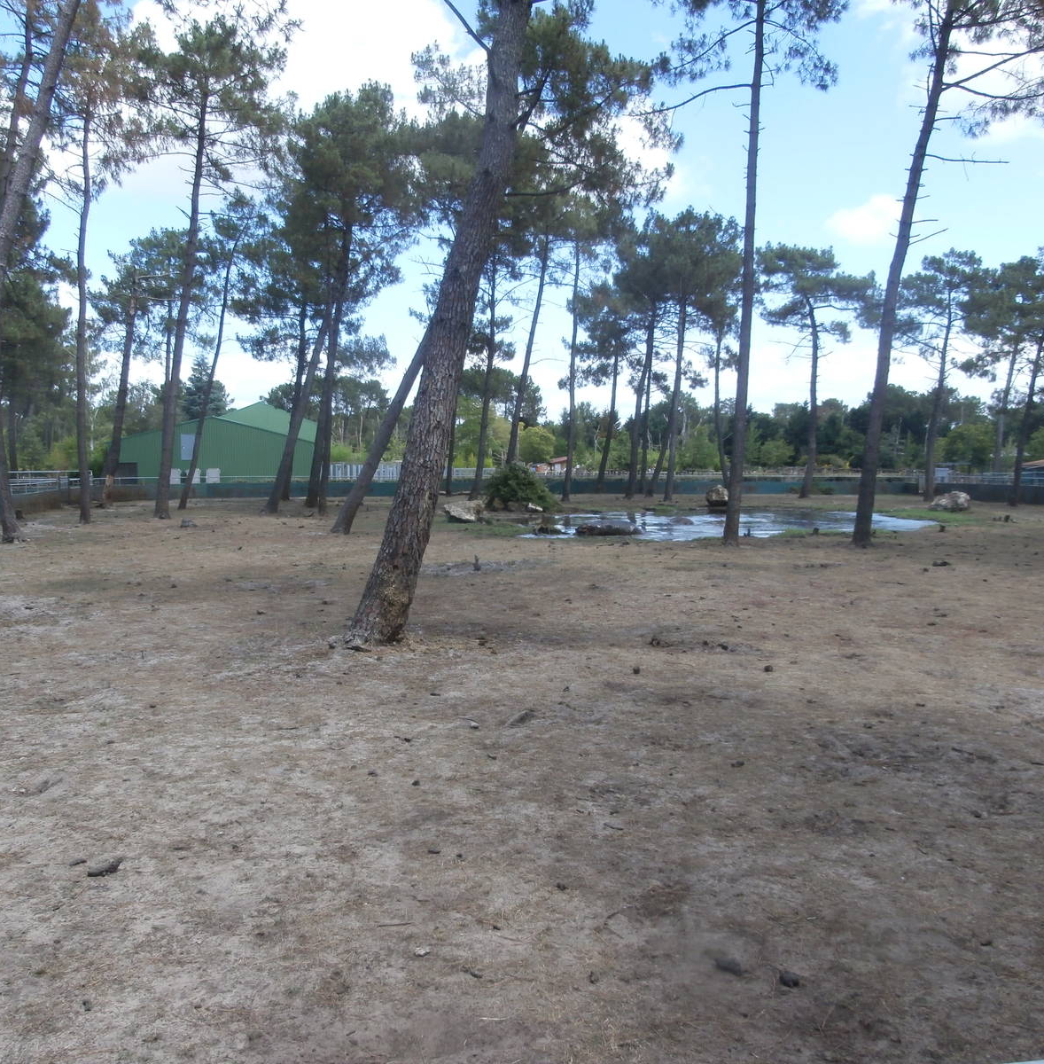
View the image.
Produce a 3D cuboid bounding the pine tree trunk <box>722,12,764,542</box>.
[{"bbox_3d":[6.850,-7.661,29.991,0.480,16.043,0.450,3,5,12],"label":"pine tree trunk"}]

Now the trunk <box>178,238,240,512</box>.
[{"bbox_3d":[-16.539,-8.424,51.956,0.500,14.608,0.400,11,0,-20],"label":"trunk"}]

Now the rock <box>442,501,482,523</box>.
[{"bbox_3d":[-2.461,-0.802,40.786,1.600,0.750,1.150,0,4,-3],"label":"rock"}]

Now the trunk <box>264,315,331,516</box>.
[{"bbox_3d":[-8.712,-4.676,38.440,0.496,8.034,0.431,15,0,-15],"label":"trunk"}]

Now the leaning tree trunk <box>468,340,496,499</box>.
[{"bbox_3d":[-2.615,-7.423,64.829,0.550,10.480,0.500,7,4,-3],"label":"leaning tree trunk"}]

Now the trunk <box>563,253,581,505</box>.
[{"bbox_3d":[2.556,-7.815,49.382,0.420,12.518,0.336,3,4,2],"label":"trunk"}]

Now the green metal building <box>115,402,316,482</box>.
[{"bbox_3d":[-27.805,-7.974,86.772,16.500,6.900,15.000,-2,5,-20],"label":"green metal building"}]

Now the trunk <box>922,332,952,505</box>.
[{"bbox_3d":[20.606,-5.673,48.767,0.606,8.332,0.496,7,6,22],"label":"trunk"}]

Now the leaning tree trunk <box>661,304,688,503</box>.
[{"bbox_3d":[7.646,-6.349,48.763,0.524,9.690,0.441,5,5,8],"label":"leaning tree trunk"}]

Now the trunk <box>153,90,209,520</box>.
[{"bbox_3d":[-14.776,-9.899,42.940,0.680,18.706,0.600,6,2,-20],"label":"trunk"}]

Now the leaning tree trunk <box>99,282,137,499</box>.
[{"bbox_3d":[-18.665,-6.330,45.748,0.616,10.148,0.514,7,1,-23],"label":"leaning tree trunk"}]

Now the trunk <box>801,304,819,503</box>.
[{"bbox_3d":[15.488,-6.938,52.639,0.744,10.305,0.476,1,4,16],"label":"trunk"}]

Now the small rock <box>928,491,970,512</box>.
[{"bbox_3d":[21.439,-1.512,49.320,2.050,0.900,1.400,2,5,23],"label":"small rock"}]

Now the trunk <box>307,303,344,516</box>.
[{"bbox_3d":[-7.701,-4.903,39.197,0.662,8.158,0.485,6,3,-12],"label":"trunk"}]

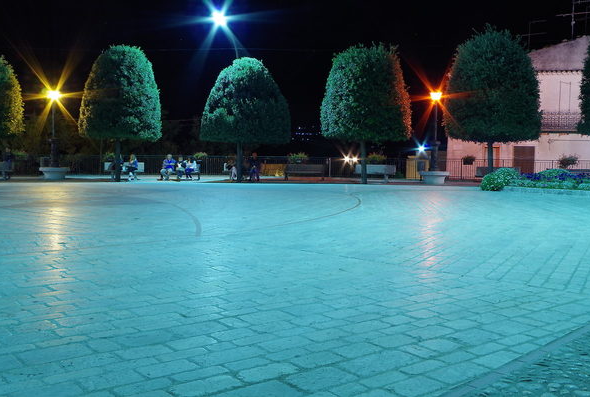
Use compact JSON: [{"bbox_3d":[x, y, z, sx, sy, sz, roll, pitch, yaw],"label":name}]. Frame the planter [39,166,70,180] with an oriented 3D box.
[{"bbox_3d":[-10.964,-1.127,29.600,1.380,0.570,1.380,1,4,2],"label":"planter"}]

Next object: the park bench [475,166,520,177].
[{"bbox_3d":[9.100,-0.984,29.000,1.980,0.800,0.620,1,4,2],"label":"park bench"}]

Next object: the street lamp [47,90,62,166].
[{"bbox_3d":[-10.986,-3.186,29.600,0.520,3.520,0.520,1,4,2],"label":"street lamp"}]

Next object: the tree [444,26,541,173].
[{"bbox_3d":[8.497,-3.980,27.900,4.200,6.850,4.200,1,4,2],"label":"tree"}]

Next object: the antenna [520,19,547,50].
[{"bbox_3d":[15.814,-10.841,43.000,1.850,2.100,0.800,0,3,0],"label":"antenna"}]

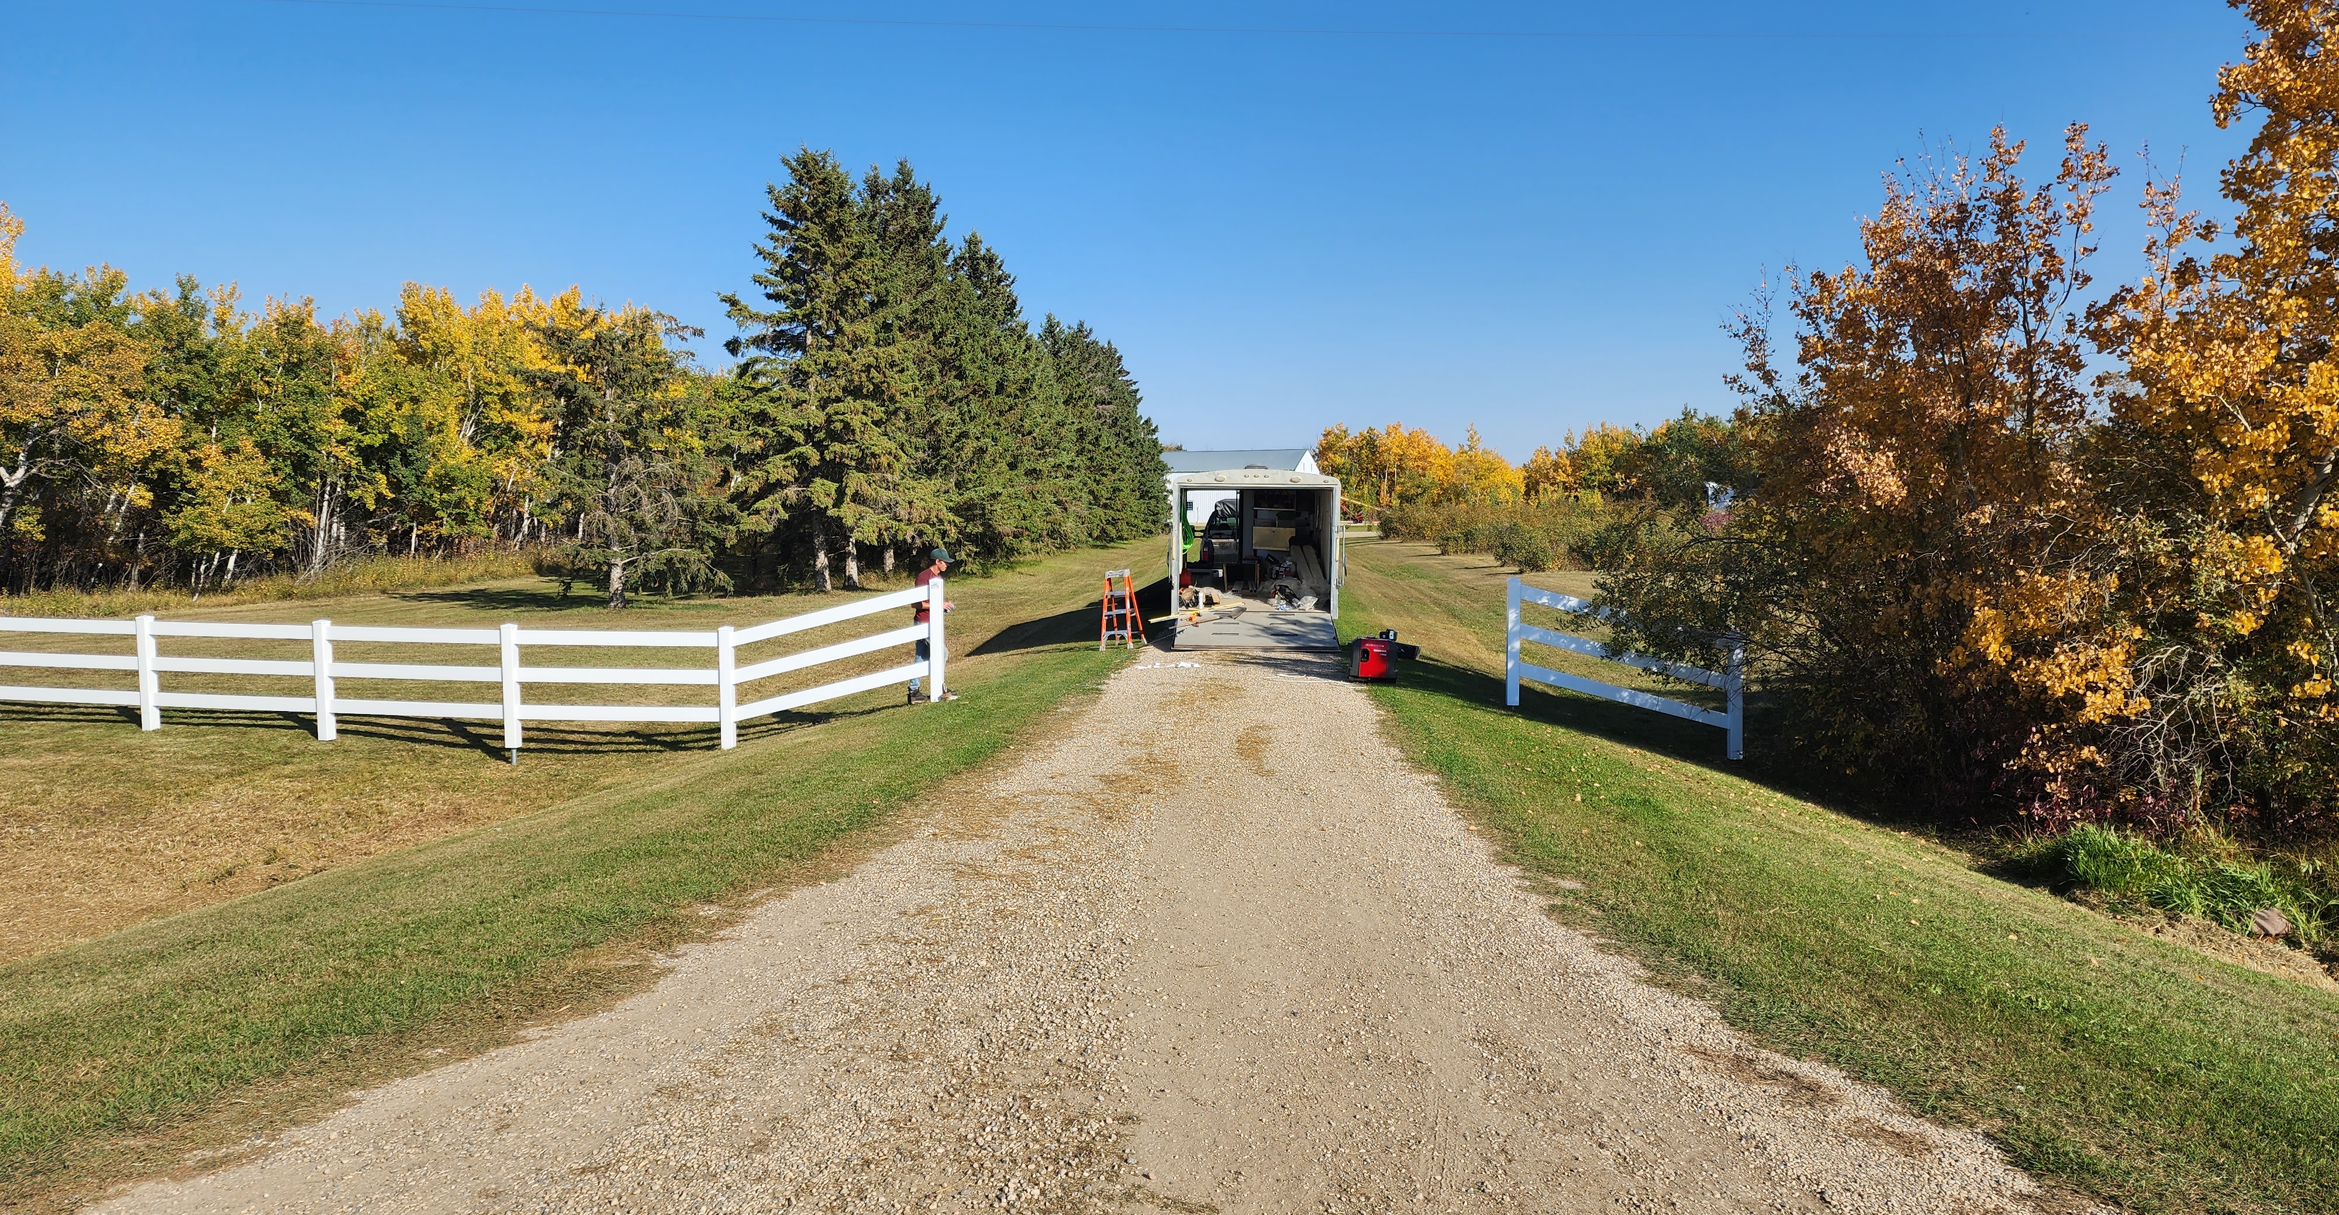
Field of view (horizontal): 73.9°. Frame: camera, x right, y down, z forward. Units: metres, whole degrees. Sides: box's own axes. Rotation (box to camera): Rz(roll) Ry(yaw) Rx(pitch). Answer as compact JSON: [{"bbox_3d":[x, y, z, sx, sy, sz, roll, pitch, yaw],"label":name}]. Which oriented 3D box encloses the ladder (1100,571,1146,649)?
[{"bbox_3d":[-0.695,0.030,22.650,0.500,1.140,0.700,-2,5,19],"label":"ladder"}]

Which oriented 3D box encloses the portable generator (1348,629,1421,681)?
[{"bbox_3d":[2.410,0.630,18.300,0.580,0.500,0.450,3,3,6],"label":"portable generator"}]

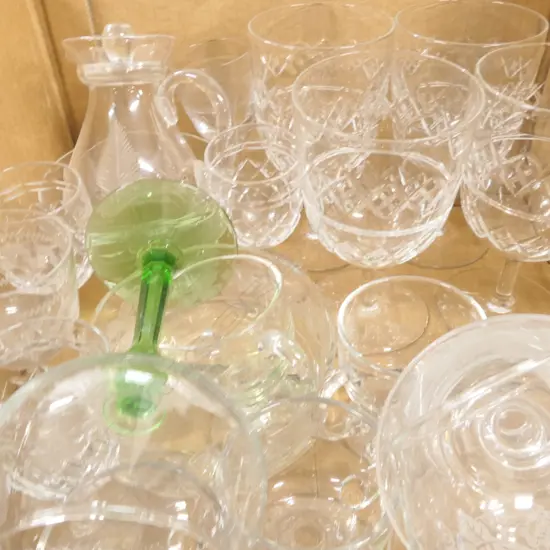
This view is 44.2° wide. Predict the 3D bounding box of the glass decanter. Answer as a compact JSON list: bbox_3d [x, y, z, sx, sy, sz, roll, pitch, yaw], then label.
[{"bbox_3d":[-0.074,-0.070,0.415,0.111,0.168,0.097,-3,41,0],"label":"glass decanter"}]

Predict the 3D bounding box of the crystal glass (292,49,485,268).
[{"bbox_3d":[0.053,-0.021,0.348,0.085,0.156,0.085,-4,41,0],"label":"crystal glass"}]

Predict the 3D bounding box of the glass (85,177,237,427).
[{"bbox_3d":[-0.047,0.029,0.242,0.075,0.075,0.162,2,31,-5],"label":"glass"}]

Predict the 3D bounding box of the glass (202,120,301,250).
[{"bbox_3d":[-0.009,-0.025,0.397,0.056,0.108,0.056,-4,41,0],"label":"glass"}]

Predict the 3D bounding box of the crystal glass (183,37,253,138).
[{"bbox_3d":[-0.030,-0.076,0.432,0.050,0.136,0.050,-4,41,0],"label":"crystal glass"}]

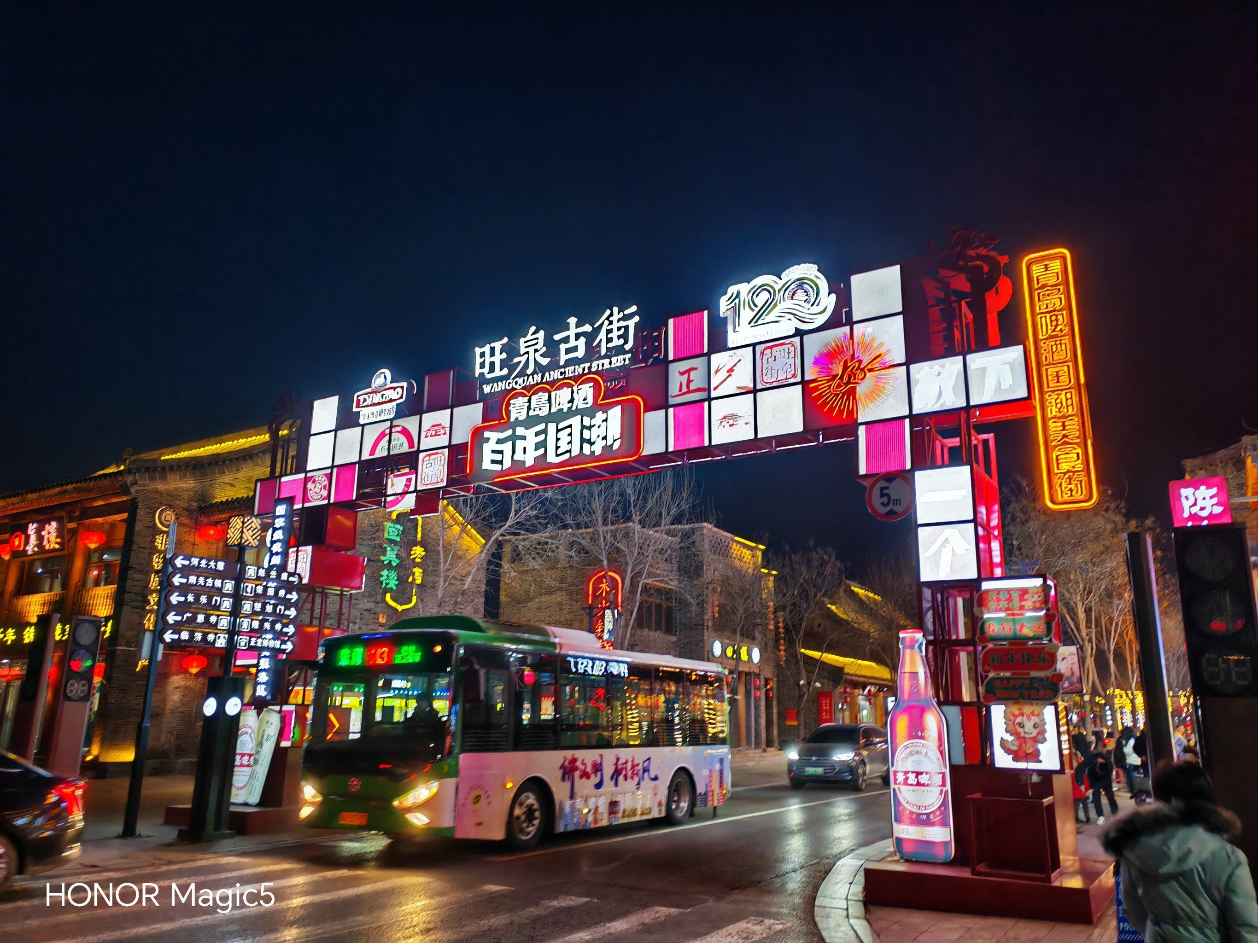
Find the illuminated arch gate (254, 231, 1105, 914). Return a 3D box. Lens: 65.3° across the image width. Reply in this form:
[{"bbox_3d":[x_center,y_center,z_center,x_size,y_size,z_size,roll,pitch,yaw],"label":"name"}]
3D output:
[{"bbox_3d":[-0.893,1.225,13.704,13.755,7.677,2.100,-8,-17,31],"label":"illuminated arch gate"}]

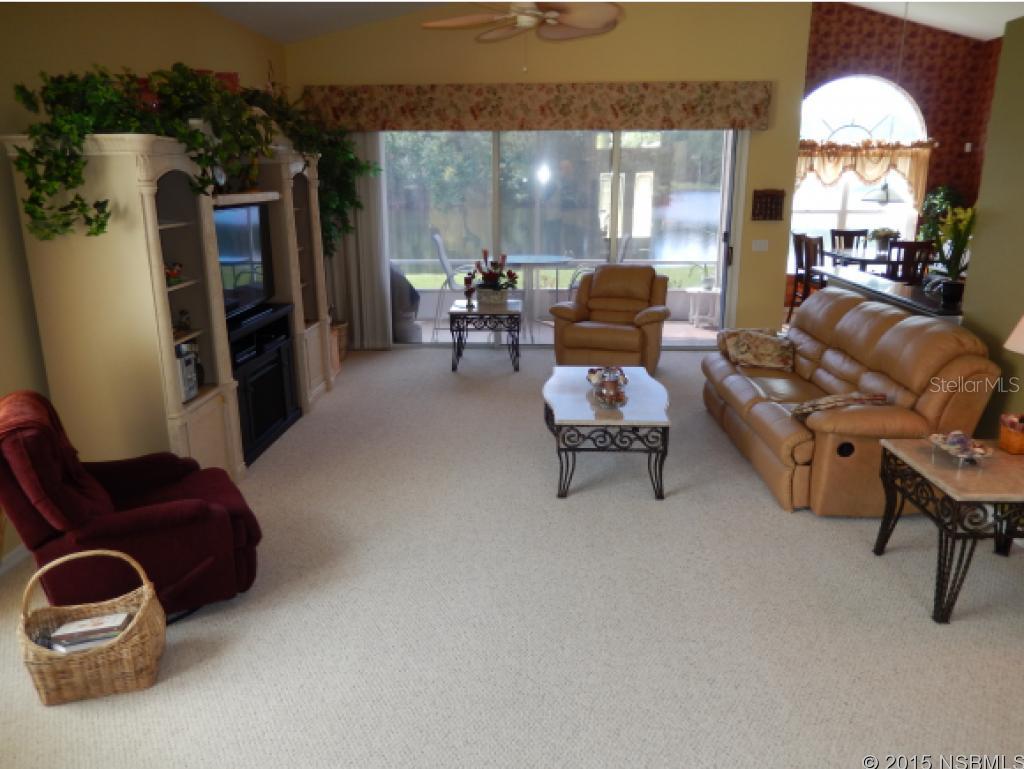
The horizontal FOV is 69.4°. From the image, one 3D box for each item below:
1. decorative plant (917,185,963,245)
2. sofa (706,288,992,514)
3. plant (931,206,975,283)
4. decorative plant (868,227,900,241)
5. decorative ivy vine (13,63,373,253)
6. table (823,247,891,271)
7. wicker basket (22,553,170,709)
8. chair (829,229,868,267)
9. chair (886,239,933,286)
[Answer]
[{"bbox_3d":[5.645,-2.240,9.747,0.550,0.800,0.520,0,14,2],"label":"decorative plant"},{"bbox_3d":[2.011,-0.056,4.817,1.000,0.970,2.200,0,14,2],"label":"sofa"},{"bbox_3d":[2.641,-0.830,4.416,0.250,0.480,0.230,0,14,2],"label":"plant"},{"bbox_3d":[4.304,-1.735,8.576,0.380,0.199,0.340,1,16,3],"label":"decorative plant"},{"bbox_3d":[-1.790,-1.346,4.824,0.791,1.152,3.612,1,16,3],"label":"decorative ivy vine"},{"bbox_3d":[4.771,-1.152,9.276,1.380,0.920,1.380,3,14,14],"label":"table"},{"bbox_3d":[-1.399,0.820,2.513,0.390,0.420,0.280,-4,14,-14],"label":"wicker basket"},{"bbox_3d":[4.216,-1.349,9.210,0.480,1.050,0.540,1,16,3],"label":"chair"},{"bbox_3d":[4.157,-1.011,8.008,0.480,1.050,0.540,1,16,3],"label":"chair"}]

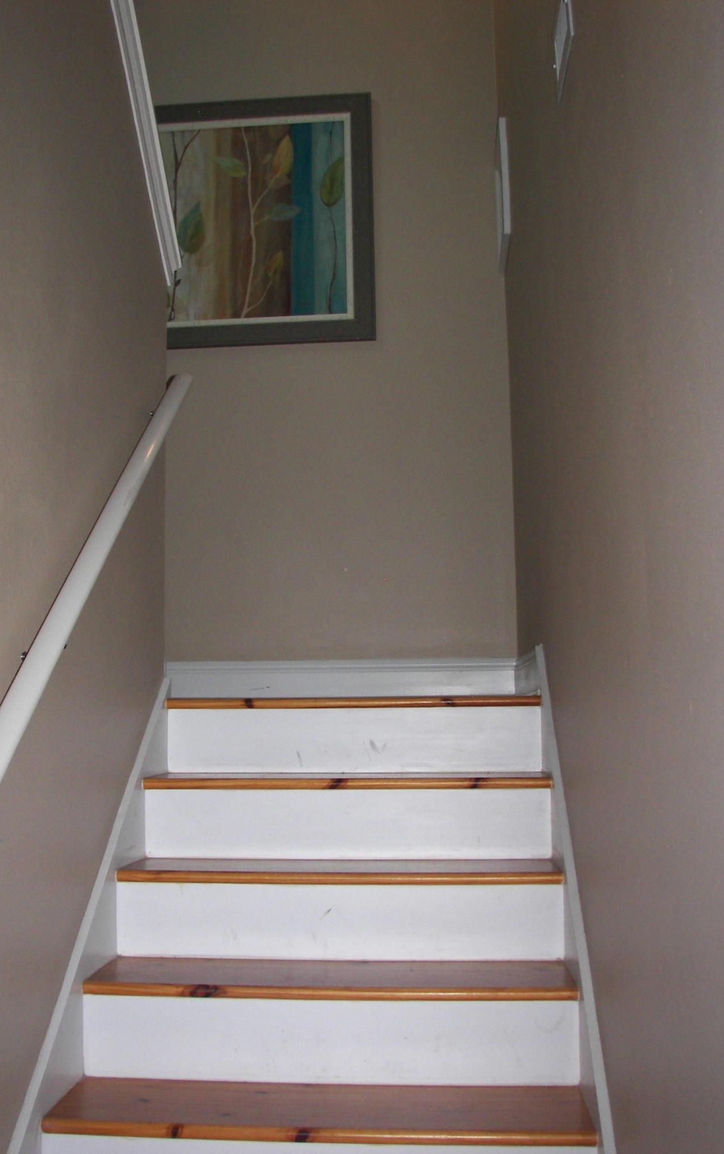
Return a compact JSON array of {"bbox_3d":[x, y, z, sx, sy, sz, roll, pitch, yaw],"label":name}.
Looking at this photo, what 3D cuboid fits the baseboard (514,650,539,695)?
[{"bbox_3d":[0.508,0.305,3.661,0.018,0.140,0.975,-1,-6,4],"label":"baseboard"}]

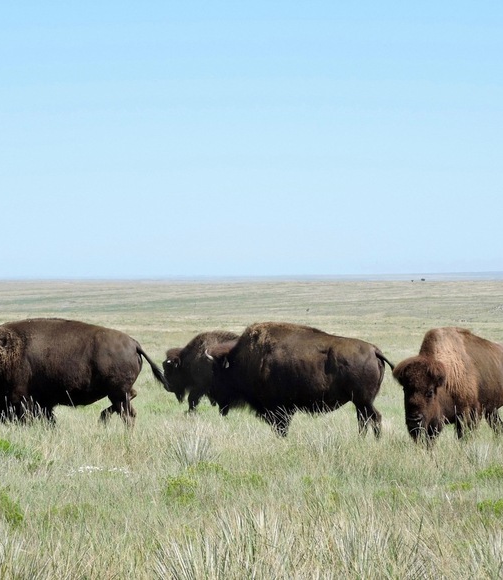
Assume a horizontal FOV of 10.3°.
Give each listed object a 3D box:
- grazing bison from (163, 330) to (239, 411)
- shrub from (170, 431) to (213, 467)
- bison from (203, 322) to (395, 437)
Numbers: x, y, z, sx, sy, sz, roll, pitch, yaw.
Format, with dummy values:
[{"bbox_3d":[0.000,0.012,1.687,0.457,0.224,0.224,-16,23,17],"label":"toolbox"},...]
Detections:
[{"bbox_3d":[-0.290,1.314,44.200,2.300,1.370,0.750,0,0,-19],"label":"grazing bison"},{"bbox_3d":[-0.688,1.828,32.000,0.500,0.440,0.500,0,0,0],"label":"shrub"},{"bbox_3d":[0.653,1.232,38.000,2.600,1.580,0.900,0,0,6],"label":"bison"}]

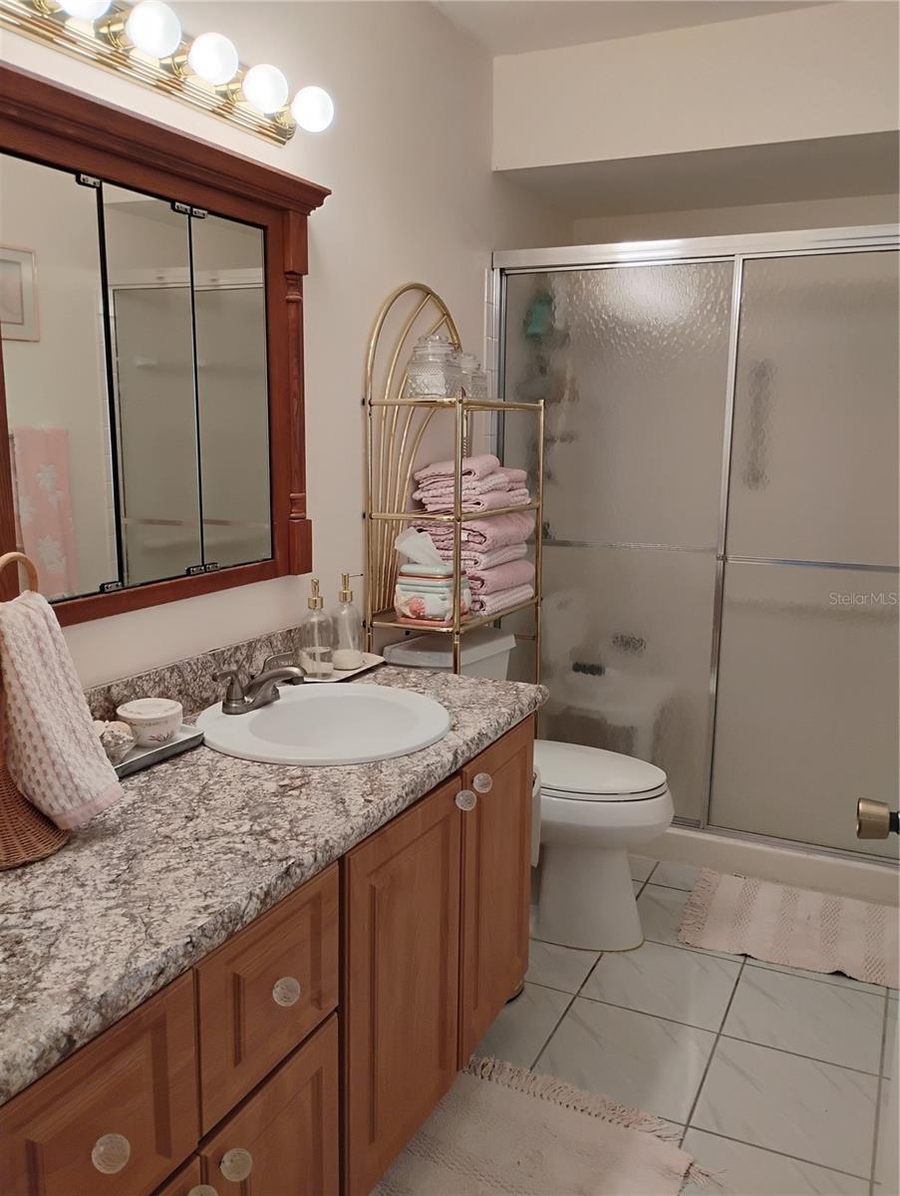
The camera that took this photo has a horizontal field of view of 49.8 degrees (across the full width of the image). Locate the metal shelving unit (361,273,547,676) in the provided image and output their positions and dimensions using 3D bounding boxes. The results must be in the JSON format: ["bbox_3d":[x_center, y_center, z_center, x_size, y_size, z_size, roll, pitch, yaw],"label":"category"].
[{"bbox_3d":[0.028,0.025,2.660,0.260,1.715,0.585,5,11,25],"label":"metal shelving unit"}]

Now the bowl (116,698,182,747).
[{"bbox_3d":[-0.519,0.222,1.697,0.116,0.066,0.116,1,10,0],"label":"bowl"}]

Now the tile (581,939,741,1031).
[{"bbox_3d":[0.535,0.952,2.413,0.327,0.010,0.327,5,11,25],"label":"tile"}]

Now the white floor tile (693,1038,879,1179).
[{"bbox_3d":[0.689,1.033,1.978,0.327,0.010,0.327,5,11,25],"label":"white floor tile"}]

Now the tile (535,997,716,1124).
[{"bbox_3d":[0.390,1.004,2.119,0.327,0.010,0.327,5,11,25],"label":"tile"}]

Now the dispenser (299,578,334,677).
[{"bbox_3d":[-0.296,0.064,2.149,0.074,0.214,0.076,-3,11,-19],"label":"dispenser"}]

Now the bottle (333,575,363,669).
[{"bbox_3d":[-0.235,0.053,2.206,0.078,0.217,0.074,1,10,0],"label":"bottle"}]

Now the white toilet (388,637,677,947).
[{"bbox_3d":[0.246,0.511,2.655,0.736,0.765,0.410,5,11,25],"label":"white toilet"}]

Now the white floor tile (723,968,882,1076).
[{"bbox_3d":[0.834,0.981,2.272,0.327,0.010,0.327,5,11,25],"label":"white floor tile"}]

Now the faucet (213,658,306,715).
[{"bbox_3d":[-0.345,0.171,1.896,0.158,0.092,0.215,5,11,25],"label":"faucet"}]

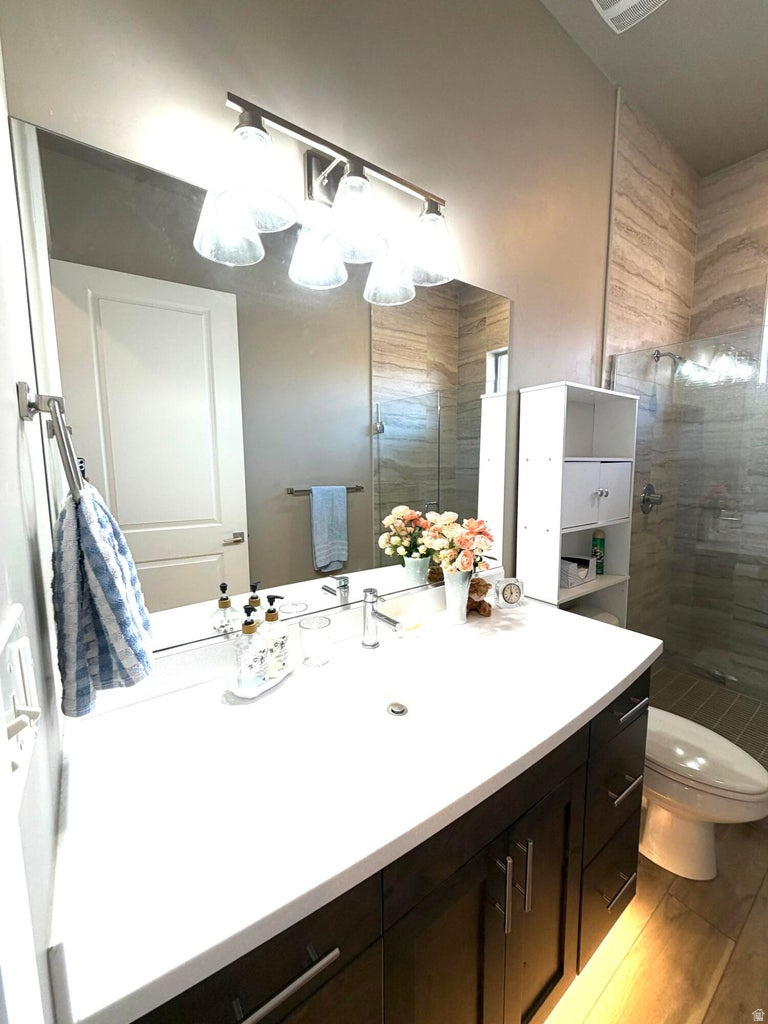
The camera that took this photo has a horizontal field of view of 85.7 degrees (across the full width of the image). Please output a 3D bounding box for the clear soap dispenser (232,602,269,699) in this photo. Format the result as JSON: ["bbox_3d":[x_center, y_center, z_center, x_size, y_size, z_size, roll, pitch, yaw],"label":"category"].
[{"bbox_3d":[-0.307,0.311,0.963,0.073,0.196,0.073,5,8,40],"label":"clear soap dispenser"}]

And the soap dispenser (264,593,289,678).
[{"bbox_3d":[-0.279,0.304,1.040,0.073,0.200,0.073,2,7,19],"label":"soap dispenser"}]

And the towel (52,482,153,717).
[{"bbox_3d":[-0.445,0.120,0.641,0.114,0.338,0.151,-5,8,-36],"label":"towel"}]

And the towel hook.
[{"bbox_3d":[-0.480,-0.092,0.599,0.069,0.175,0.156,-5,8,-36],"label":"towel hook"}]

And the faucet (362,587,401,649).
[{"bbox_3d":[-0.004,0.311,1.158,0.052,0.166,0.172,-5,8,-36],"label":"faucet"}]

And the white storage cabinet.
[{"bbox_3d":[0.841,0.342,1.824,0.598,1.681,0.183,-5,8,-36],"label":"white storage cabinet"}]

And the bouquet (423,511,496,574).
[{"bbox_3d":[0.249,0.112,1.348,0.218,0.187,0.208,-1,7,0],"label":"bouquet"}]

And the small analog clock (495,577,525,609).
[{"bbox_3d":[0.455,0.294,1.510,0.094,0.102,0.044,-2,7,-8],"label":"small analog clock"}]

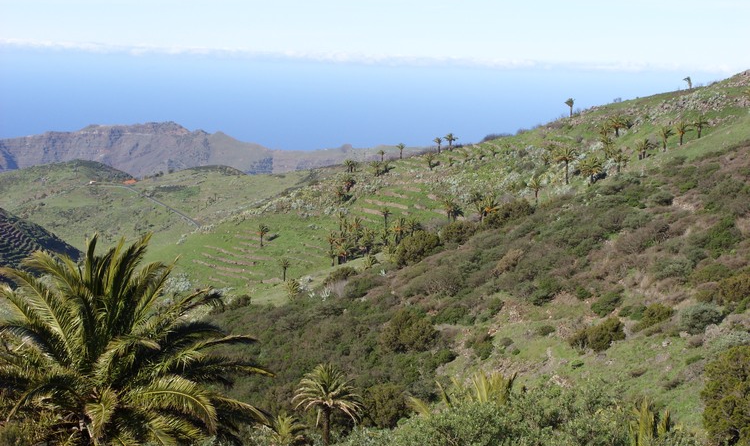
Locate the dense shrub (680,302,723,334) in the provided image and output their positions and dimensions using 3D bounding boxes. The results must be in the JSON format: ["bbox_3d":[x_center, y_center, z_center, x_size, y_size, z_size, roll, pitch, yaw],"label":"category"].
[{"bbox_3d":[25.427,7.437,140.000,3.580,2.370,3.220,2,6,0],"label":"dense shrub"}]

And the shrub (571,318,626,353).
[{"bbox_3d":[15.842,7.939,128.000,3.840,2.440,3.460,2,6,0],"label":"shrub"}]

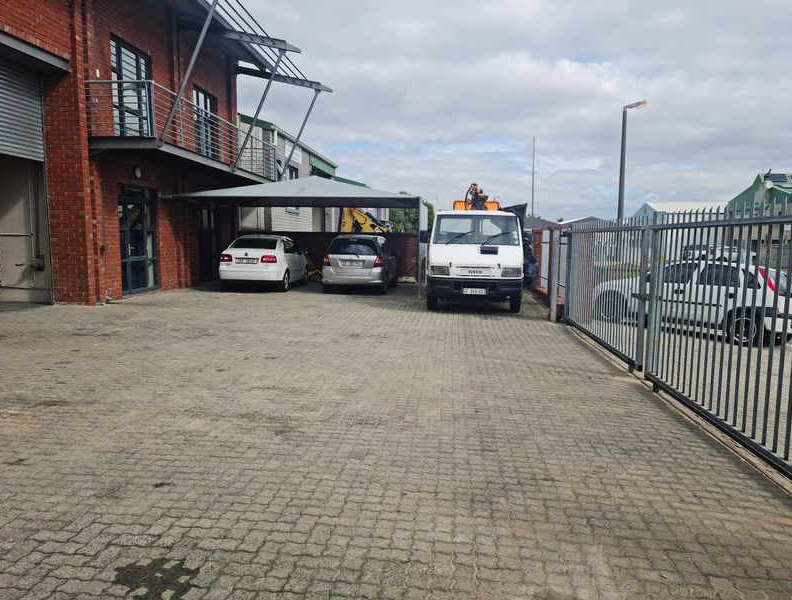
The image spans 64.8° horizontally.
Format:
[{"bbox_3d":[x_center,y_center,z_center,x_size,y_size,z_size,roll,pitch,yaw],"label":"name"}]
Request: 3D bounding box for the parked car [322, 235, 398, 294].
[{"bbox_3d":[-0.960,-1.079,17.750,1.680,1.525,3.840,1,6,4],"label":"parked car"}]

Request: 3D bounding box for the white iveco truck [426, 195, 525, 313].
[{"bbox_3d":[1.800,-1.276,14.850,1.960,2.600,5.800,1,6,6],"label":"white iveco truck"}]

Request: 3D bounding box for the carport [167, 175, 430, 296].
[{"bbox_3d":[-2.250,-1.918,17.550,6.200,3.180,5.100,1,6,5],"label":"carport"}]

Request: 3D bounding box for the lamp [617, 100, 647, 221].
[{"bbox_3d":[10.546,-5.179,27.861,1.150,7.218,0.330,1,6,8],"label":"lamp"}]

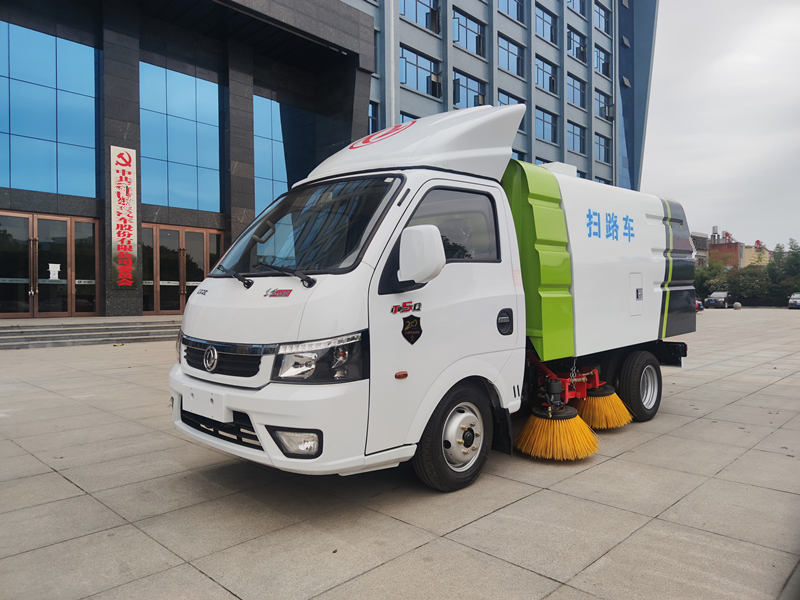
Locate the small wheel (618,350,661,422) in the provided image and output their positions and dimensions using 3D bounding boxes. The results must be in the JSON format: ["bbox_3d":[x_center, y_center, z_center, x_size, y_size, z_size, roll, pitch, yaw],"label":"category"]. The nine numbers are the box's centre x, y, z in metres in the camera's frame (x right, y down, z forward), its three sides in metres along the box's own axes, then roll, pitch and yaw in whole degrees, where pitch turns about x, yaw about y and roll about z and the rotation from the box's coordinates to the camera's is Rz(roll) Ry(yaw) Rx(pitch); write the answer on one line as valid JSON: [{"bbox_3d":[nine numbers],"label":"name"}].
[{"bbox_3d":[2.130,0.768,4.916,0.190,0.620,0.620,0,0,45],"label":"small wheel"}]

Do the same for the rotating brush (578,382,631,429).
[{"bbox_3d":[1.684,0.888,4.702,0.580,0.310,0.580,0,0,45],"label":"rotating brush"}]

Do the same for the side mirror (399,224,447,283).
[{"bbox_3d":[0.099,-0.220,2.641,0.200,0.290,0.140,0,0,45],"label":"side mirror"}]

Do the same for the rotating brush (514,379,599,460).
[{"bbox_3d":[1.108,0.802,3.922,0.590,0.480,0.590,0,0,0],"label":"rotating brush"}]

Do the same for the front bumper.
[{"bbox_3d":[-0.806,0.599,3.112,1.760,0.420,0.720,0,0,45],"label":"front bumper"}]

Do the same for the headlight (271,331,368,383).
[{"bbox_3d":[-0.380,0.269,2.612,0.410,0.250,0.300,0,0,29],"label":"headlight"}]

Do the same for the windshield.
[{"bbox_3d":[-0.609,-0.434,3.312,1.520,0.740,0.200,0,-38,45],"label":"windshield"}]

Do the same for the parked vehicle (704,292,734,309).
[{"bbox_3d":[33.449,0.052,58.200,1.870,1.700,4.600,0,0,41],"label":"parked vehicle"}]

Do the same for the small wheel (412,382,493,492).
[{"bbox_3d":[0.290,0.764,3.140,0.190,0.620,0.620,0,0,45],"label":"small wheel"}]

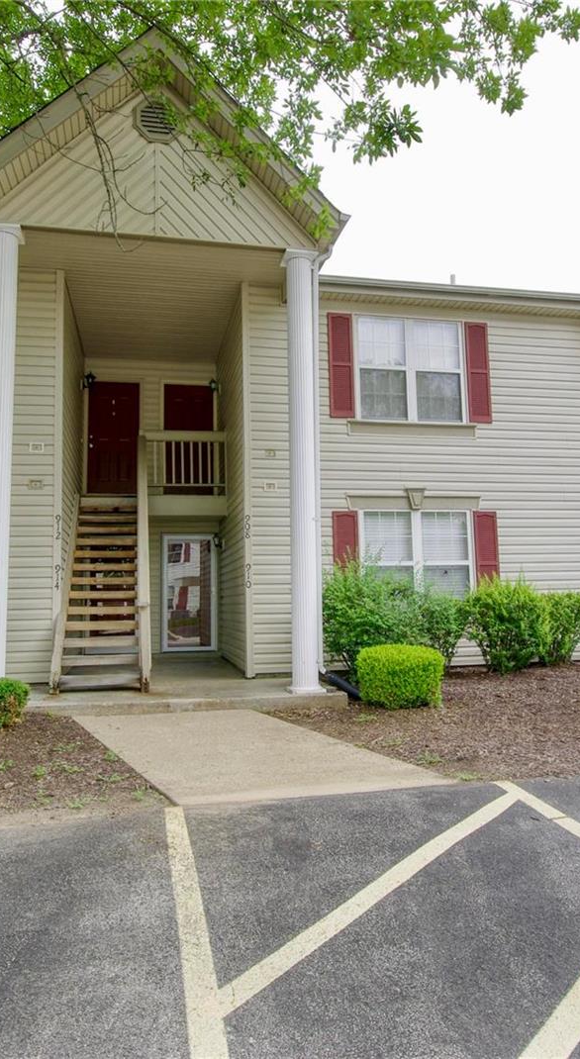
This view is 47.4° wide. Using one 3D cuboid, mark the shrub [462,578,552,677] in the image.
[{"bbox_3d":[2.820,1.237,8.614,1.020,1.230,0.960,0,-6,-10],"label":"shrub"}]

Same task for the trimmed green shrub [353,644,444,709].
[{"bbox_3d":[1.222,1.646,7.465,0.966,0.652,0.888,0,-6,-11],"label":"trimmed green shrub"}]

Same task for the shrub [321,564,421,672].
[{"bbox_3d":[0.985,1.138,8.249,1.291,1.462,1.227,0,-6,-11],"label":"shrub"}]

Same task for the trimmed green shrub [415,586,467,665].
[{"bbox_3d":[1.857,1.246,8.582,0.836,1.017,0.836,0,-6,-11],"label":"trimmed green shrub"}]

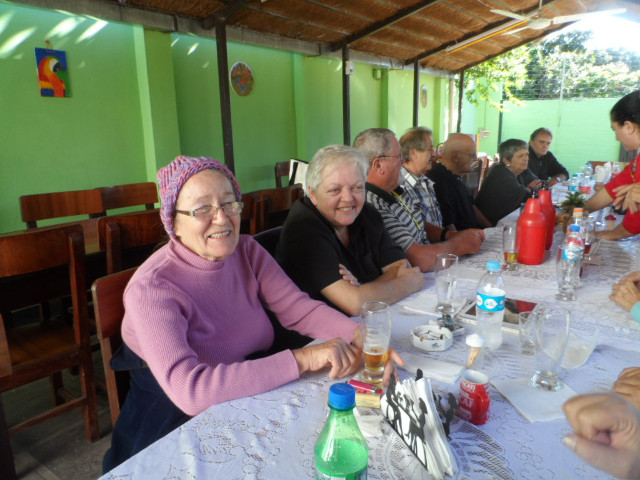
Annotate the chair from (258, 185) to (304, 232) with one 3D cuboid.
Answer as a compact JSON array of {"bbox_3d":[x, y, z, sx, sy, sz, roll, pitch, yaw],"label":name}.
[{"bbox_3d":[-0.422,0.086,3.162,0.500,0.940,0.460,7,16,34],"label":"chair"}]

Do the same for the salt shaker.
[{"bbox_3d":[0.329,0.234,0.939,0.039,0.075,0.039,7,16,34],"label":"salt shaker"}]

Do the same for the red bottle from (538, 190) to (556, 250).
[{"bbox_3d":[0.910,-0.095,1.801,0.113,0.260,0.113,10,18,37],"label":"red bottle"}]

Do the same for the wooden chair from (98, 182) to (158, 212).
[{"bbox_3d":[-1.250,0.069,3.342,0.500,0.940,0.470,7,16,34],"label":"wooden chair"}]

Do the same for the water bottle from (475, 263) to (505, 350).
[{"bbox_3d":[0.390,0.147,1.002,0.064,0.203,0.064,-6,15,-19],"label":"water bottle"}]

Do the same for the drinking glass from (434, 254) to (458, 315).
[{"bbox_3d":[0.348,0.118,1.216,0.061,0.155,0.061,-6,15,-19],"label":"drinking glass"}]

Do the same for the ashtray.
[{"bbox_3d":[0.269,0.232,1.059,0.100,0.031,0.100,-2,13,0],"label":"ashtray"}]

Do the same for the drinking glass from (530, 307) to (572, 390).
[{"bbox_3d":[0.445,0.207,0.851,0.064,0.158,0.064,-6,15,-19],"label":"drinking glass"}]

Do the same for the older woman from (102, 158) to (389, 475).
[{"bbox_3d":[-0.151,0.411,1.046,0.720,1.200,0.520,11,19,40],"label":"older woman"}]

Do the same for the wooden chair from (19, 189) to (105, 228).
[{"bbox_3d":[-1.370,0.168,2.673,0.480,0.920,0.430,10,18,37],"label":"wooden chair"}]

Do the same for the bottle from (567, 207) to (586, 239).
[{"bbox_3d":[0.947,-0.013,1.643,0.070,0.210,0.070,7,16,34],"label":"bottle"}]

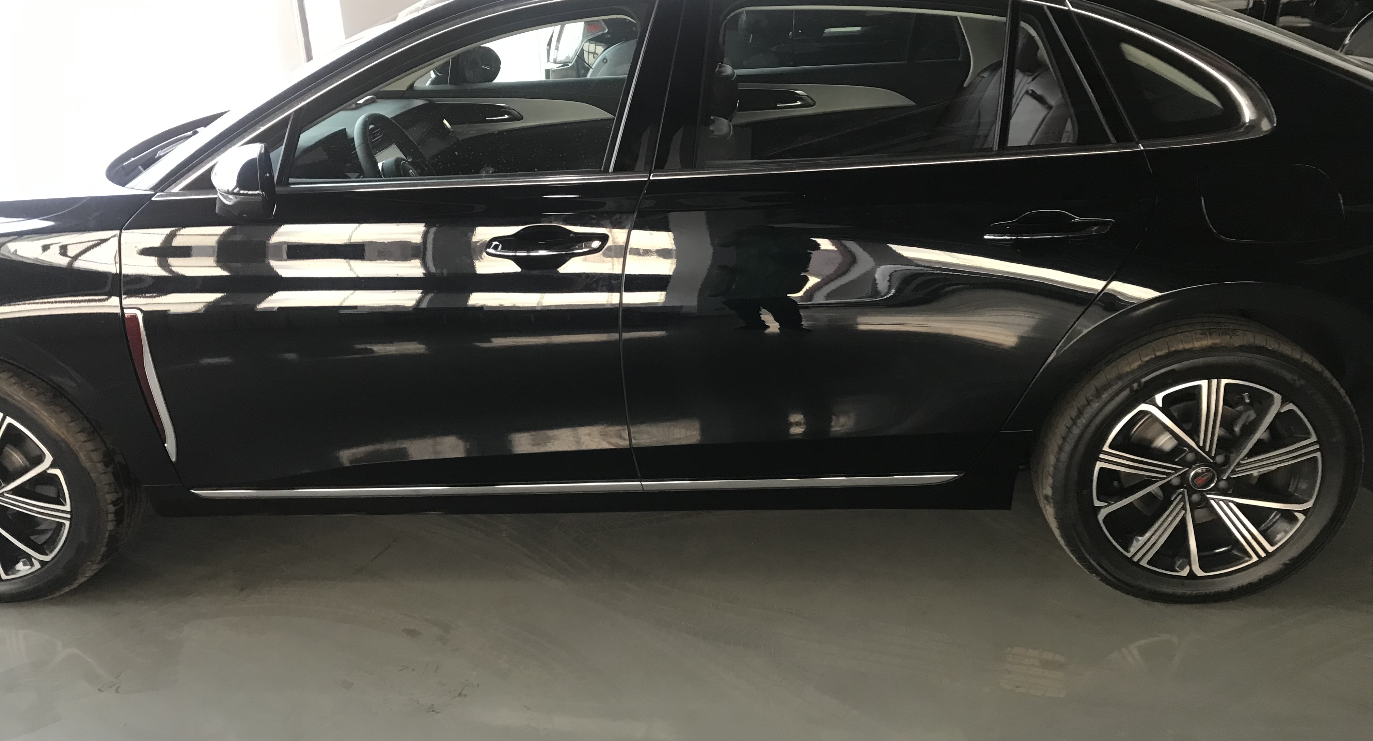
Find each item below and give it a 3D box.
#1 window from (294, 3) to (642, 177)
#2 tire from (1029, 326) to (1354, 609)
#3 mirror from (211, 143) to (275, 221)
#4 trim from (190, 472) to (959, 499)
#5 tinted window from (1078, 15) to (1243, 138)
[{"bbox_3d":[-0.489,-0.604,2.435,0.787,0.366,0.050,-1,-7,6],"label":"window"},{"bbox_3d":[1.159,0.208,2.558,0.682,0.682,0.230,-1,21,5],"label":"tire"},{"bbox_3d":[-0.921,-0.400,2.328,0.135,0.165,0.210,-5,21,-6],"label":"mirror"},{"bbox_3d":[-0.284,0.268,2.570,1.809,0.028,0.022,-2,21,5],"label":"trim"},{"bbox_3d":[0.987,-0.623,2.317,0.292,0.293,0.050,-6,-8,0],"label":"tinted window"}]

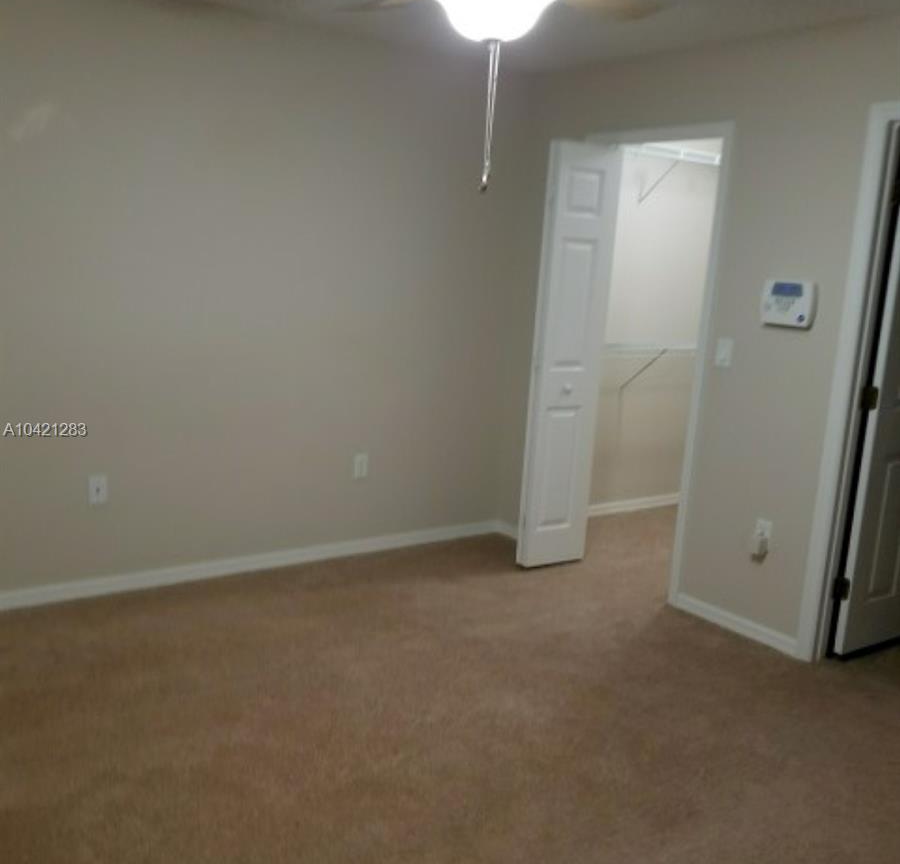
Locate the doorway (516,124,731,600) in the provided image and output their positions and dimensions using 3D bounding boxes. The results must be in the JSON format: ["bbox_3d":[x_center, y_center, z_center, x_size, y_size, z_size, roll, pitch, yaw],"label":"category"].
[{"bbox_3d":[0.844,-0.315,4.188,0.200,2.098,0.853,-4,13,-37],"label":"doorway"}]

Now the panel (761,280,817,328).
[{"bbox_3d":[1.319,-0.495,3.521,0.032,0.161,0.200,-4,13,-37],"label":"panel"}]

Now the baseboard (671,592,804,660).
[{"bbox_3d":[1.204,0.811,3.823,0.015,0.065,0.624,-4,13,-37],"label":"baseboard"}]

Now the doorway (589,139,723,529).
[{"bbox_3d":[0.895,-0.289,4.231,0.120,2.037,0.725,-4,13,-37],"label":"doorway"}]

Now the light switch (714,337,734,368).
[{"bbox_3d":[1.151,-0.334,3.783,0.010,0.120,0.074,-4,13,-37],"label":"light switch"}]

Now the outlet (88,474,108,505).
[{"bbox_3d":[-1.440,0.239,3.697,0.070,0.116,0.010,-4,13,-37],"label":"outlet"}]

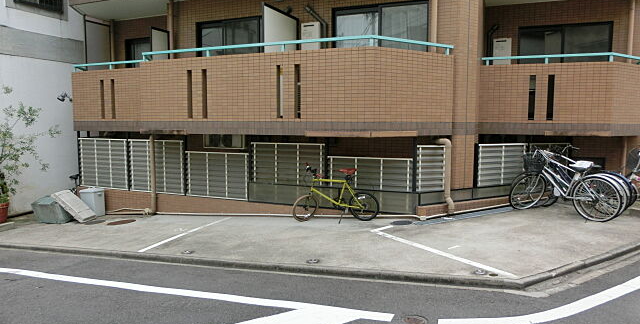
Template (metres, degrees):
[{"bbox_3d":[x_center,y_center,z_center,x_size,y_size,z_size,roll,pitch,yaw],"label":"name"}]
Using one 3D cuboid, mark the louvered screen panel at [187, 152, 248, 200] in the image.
[{"bbox_3d":[-1.939,0.243,8.289,1.401,0.870,0.060,2,5,23],"label":"louvered screen panel"}]

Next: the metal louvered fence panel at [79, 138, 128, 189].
[{"bbox_3d":[-4.574,0.050,9.371,1.374,1.048,0.090,2,5,23],"label":"metal louvered fence panel"}]

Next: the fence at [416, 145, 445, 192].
[{"bbox_3d":[1.736,0.108,6.906,0.542,0.706,0.090,-2,5,-24],"label":"fence"}]

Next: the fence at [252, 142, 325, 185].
[{"bbox_3d":[-0.572,0.067,7.683,1.412,0.790,0.090,2,5,23],"label":"fence"}]

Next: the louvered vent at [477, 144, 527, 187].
[{"bbox_3d":[3.182,0.037,7.765,1.323,0.726,0.070,-3,6,-30],"label":"louvered vent"}]

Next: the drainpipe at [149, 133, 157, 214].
[{"bbox_3d":[-3.252,0.255,8.667,0.100,1.542,0.100,2,5,23],"label":"drainpipe"}]

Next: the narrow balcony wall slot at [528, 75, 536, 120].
[{"bbox_3d":[3.887,-1.173,8.134,0.105,0.815,0.120,2,5,22],"label":"narrow balcony wall slot"}]

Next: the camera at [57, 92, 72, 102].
[{"bbox_3d":[-5.580,-1.409,9.690,0.320,0.200,0.200,2,5,23],"label":"camera"}]

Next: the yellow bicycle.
[{"bbox_3d":[0.265,0.490,7.120,1.430,0.930,0.460,-2,4,19],"label":"yellow bicycle"}]

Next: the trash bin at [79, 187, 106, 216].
[{"bbox_3d":[-4.787,0.856,9.399,0.430,0.540,0.270,2,5,23],"label":"trash bin"}]

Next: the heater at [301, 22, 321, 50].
[{"bbox_3d":[-0.137,-2.198,8.012,0.345,0.570,0.210,2,5,23],"label":"heater"}]

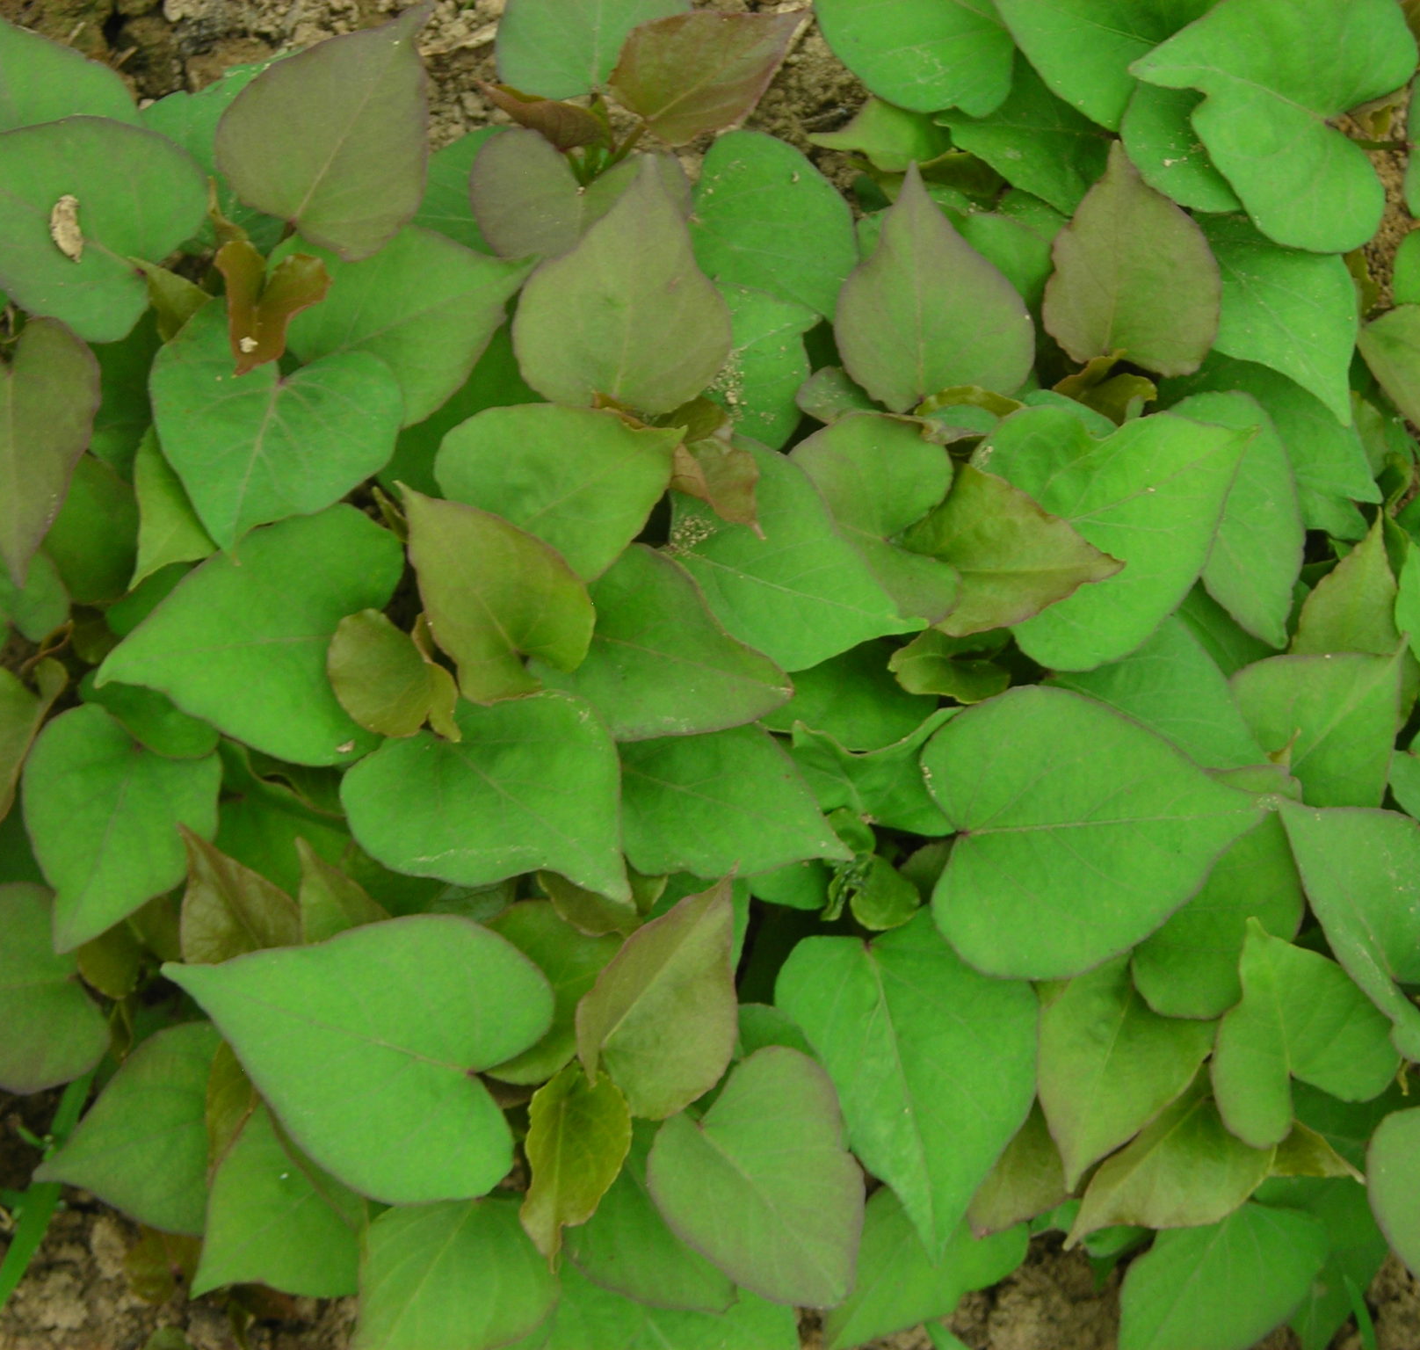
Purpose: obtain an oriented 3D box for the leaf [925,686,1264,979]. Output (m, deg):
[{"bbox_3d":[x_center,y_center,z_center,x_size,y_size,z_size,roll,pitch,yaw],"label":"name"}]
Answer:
[{"bbox_3d":[0.100,0.039,0.870,0.092,0.020,0.077,-6,71,-5],"label":"leaf"}]

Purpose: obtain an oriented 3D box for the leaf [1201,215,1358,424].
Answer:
[{"bbox_3d":[0.179,-0.113,1.064,0.055,0.020,0.079,-31,83,-11],"label":"leaf"}]

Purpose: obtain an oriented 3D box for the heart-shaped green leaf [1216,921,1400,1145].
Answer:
[{"bbox_3d":[0.168,0.101,0.953,0.051,0.025,0.059,-16,72,-6],"label":"heart-shaped green leaf"}]

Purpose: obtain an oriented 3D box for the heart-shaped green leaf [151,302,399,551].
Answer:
[{"bbox_3d":[-0.122,-0.065,0.929,0.067,0.020,0.070,13,74,4],"label":"heart-shaped green leaf"}]

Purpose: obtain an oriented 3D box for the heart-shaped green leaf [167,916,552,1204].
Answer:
[{"bbox_3d":[-0.090,0.092,0.848,0.101,0.022,0.075,18,60,2],"label":"heart-shaped green leaf"}]

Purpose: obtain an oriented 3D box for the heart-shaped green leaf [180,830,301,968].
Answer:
[{"bbox_3d":[-0.139,0.068,0.982,0.038,0.020,0.054,-34,84,-11],"label":"heart-shaped green leaf"}]

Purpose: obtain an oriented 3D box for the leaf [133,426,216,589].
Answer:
[{"bbox_3d":[-0.165,-0.049,1.058,0.043,0.020,0.054,35,77,17],"label":"leaf"}]

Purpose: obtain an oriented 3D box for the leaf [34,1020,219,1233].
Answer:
[{"bbox_3d":[-0.143,0.122,0.885,0.069,0.018,0.057,-15,65,0],"label":"leaf"}]

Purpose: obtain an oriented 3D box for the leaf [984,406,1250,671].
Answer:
[{"bbox_3d":[0.110,-0.045,0.913,0.087,0.024,0.070,-28,76,-11],"label":"leaf"}]

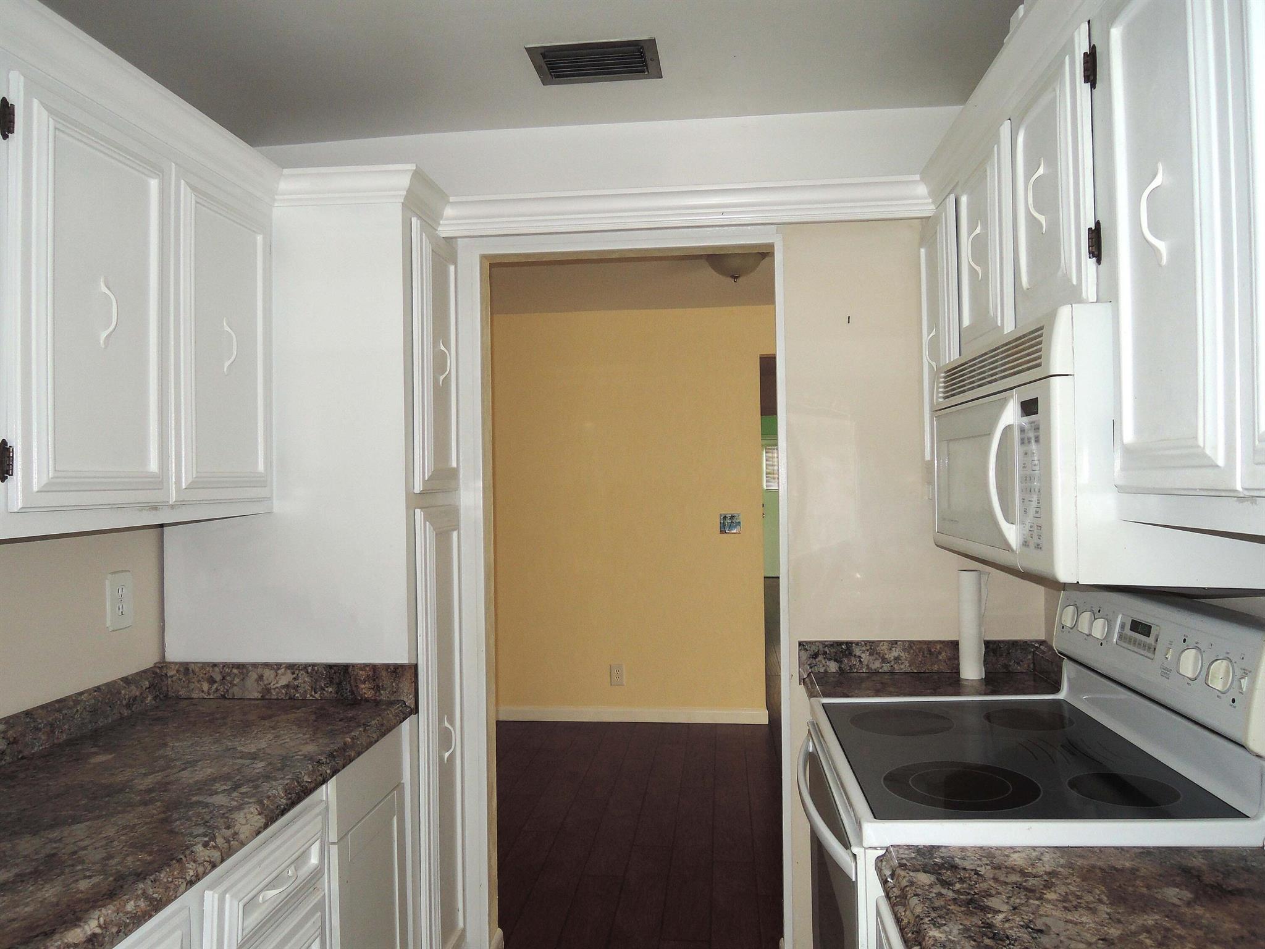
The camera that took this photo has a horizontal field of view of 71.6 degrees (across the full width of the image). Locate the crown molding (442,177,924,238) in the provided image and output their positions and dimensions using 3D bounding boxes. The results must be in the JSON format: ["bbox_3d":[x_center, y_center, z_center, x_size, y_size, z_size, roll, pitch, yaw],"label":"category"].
[{"bbox_3d":[0.117,-0.689,2.247,1.295,0.073,0.108,-1,0,6],"label":"crown molding"}]

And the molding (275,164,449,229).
[{"bbox_3d":[-0.667,-0.675,2.202,0.377,0.072,0.354,-1,0,6],"label":"molding"}]

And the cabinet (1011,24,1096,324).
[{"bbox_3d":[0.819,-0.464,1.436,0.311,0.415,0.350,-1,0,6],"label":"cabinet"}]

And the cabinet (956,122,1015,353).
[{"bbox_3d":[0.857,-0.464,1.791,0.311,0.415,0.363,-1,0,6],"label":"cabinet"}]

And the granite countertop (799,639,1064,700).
[{"bbox_3d":[0.760,0.504,2.165,0.648,0.121,0.390,-1,0,6],"label":"granite countertop"}]

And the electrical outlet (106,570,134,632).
[{"bbox_3d":[-1.148,0.283,1.968,0.010,0.131,0.087,-1,0,6],"label":"electrical outlet"}]

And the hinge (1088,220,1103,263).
[{"bbox_3d":[0.664,-0.335,1.263,0.017,0.063,0.023,-1,0,6],"label":"hinge"}]

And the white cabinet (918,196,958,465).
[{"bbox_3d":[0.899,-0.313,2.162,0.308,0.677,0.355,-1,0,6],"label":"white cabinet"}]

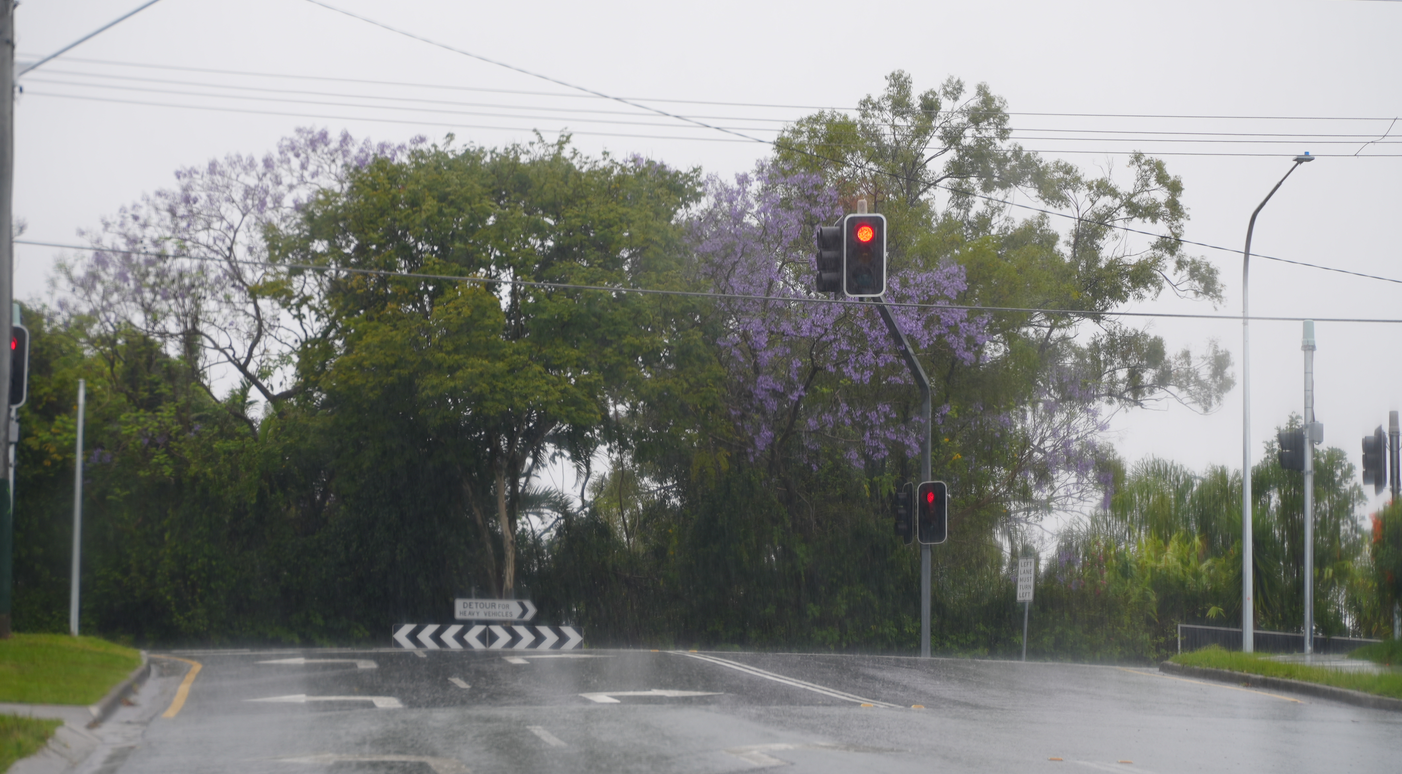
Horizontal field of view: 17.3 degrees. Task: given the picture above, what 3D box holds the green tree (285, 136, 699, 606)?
[{"bbox_3d":[-4.031,0.207,87.000,7.900,9.700,7.400,0,-2,0],"label":"green tree"}]

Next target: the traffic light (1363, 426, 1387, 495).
[{"bbox_3d":[11.437,1.236,78.000,0.420,1.130,0.560,0,-2,10],"label":"traffic light"}]

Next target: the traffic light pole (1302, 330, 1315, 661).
[{"bbox_3d":[8.058,1.337,61.000,0.160,4.420,0.160,0,-2,0],"label":"traffic light pole"}]

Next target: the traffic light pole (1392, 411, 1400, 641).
[{"bbox_3d":[11.826,2.546,78.300,0.160,4.270,0.160,0,-2,0],"label":"traffic light pole"}]

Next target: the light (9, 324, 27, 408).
[{"bbox_3d":[-9.274,-0.269,61.600,0.560,1.130,0.420,0,-2,-12],"label":"light"}]

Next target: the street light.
[{"bbox_3d":[7.780,0.170,62.100,0.300,6.800,1.400,-2,-3,41],"label":"street light"}]

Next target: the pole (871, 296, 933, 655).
[{"bbox_3d":[3.450,1.660,80.700,0.220,6.750,2.100,-1,-2,30],"label":"pole"}]

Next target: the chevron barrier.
[{"bbox_3d":[-3.608,4.255,78.000,3.220,0.420,0.080,0,-2,-4],"label":"chevron barrier"}]

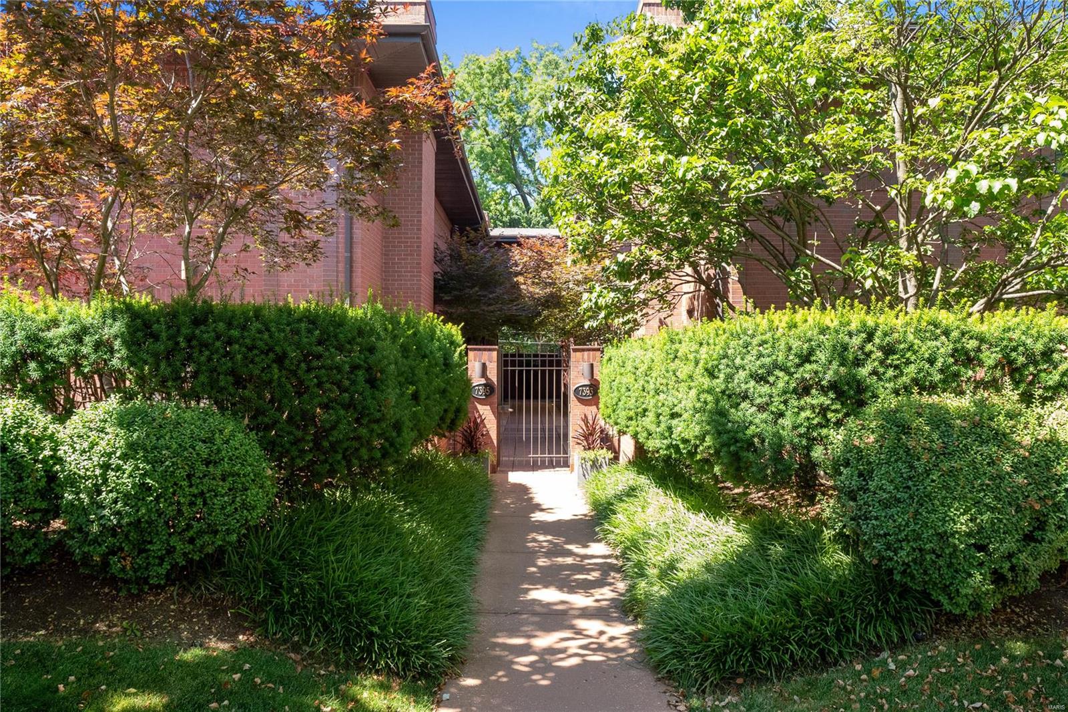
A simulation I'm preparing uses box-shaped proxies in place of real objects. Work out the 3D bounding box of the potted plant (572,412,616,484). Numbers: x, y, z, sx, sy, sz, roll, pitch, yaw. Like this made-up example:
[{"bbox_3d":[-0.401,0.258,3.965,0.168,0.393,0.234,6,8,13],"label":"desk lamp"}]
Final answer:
[{"bbox_3d":[0.790,1.200,11.000,0.570,0.930,0.550,0,0,-1],"label":"potted plant"}]

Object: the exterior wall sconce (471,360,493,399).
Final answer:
[{"bbox_3d":[-0.711,0.328,11.500,0.325,0.530,0.190,0,0,-1],"label":"exterior wall sconce"}]

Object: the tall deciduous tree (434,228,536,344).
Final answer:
[{"bbox_3d":[-1.020,-0.450,16.800,2.300,4.200,2.400,0,0,-1],"label":"tall deciduous tree"}]

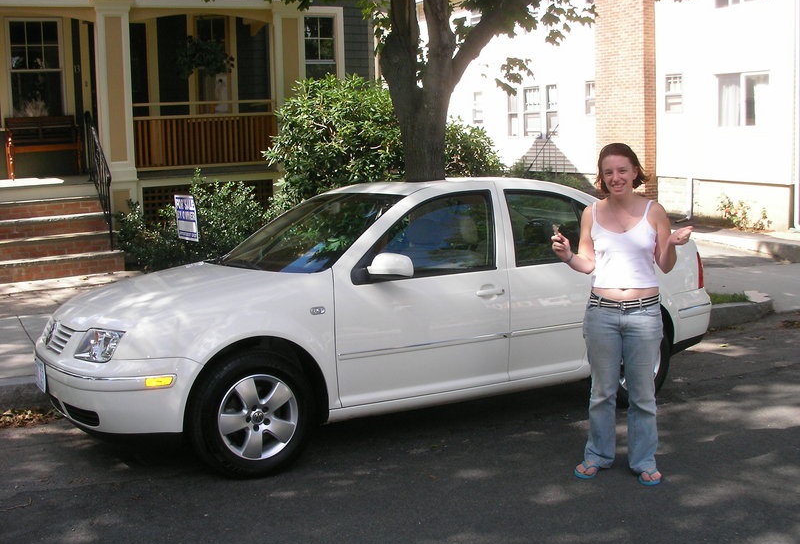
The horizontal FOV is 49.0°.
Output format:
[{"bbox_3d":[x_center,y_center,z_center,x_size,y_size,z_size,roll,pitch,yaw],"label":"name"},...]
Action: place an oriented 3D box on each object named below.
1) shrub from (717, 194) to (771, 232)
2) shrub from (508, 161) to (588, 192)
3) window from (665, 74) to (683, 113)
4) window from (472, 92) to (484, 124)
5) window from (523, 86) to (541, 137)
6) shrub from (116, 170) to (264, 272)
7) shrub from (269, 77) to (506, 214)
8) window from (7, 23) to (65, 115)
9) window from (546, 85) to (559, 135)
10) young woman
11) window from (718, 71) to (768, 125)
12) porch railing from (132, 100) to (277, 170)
[{"bbox_3d":[6.689,-1.149,17.100,0.650,0.750,0.950,-6,9,-28],"label":"shrub"},{"bbox_3d":[3.128,-1.928,18.500,1.600,1.000,2.200,-4,7,-23],"label":"shrub"},{"bbox_3d":[5.855,-3.821,18.800,0.140,0.830,0.600,-4,7,-23],"label":"window"},{"bbox_3d":[2.317,-4.825,25.917,0.100,0.950,0.660,-6,9,-28],"label":"window"},{"bbox_3d":[3.489,-4.245,23.300,0.140,1.380,0.920,-4,7,-23],"label":"window"},{"bbox_3d":[-2.517,-0.585,10.600,1.900,1.250,1.300,-4,7,-25],"label":"shrub"},{"bbox_3d":[-0.194,-1.259,11.000,3.000,2.400,2.300,-4,7,-25],"label":"shrub"},{"bbox_3d":[-5.242,-2.928,12.700,0.740,1.450,0.140,-4,7,-25],"label":"window"},{"bbox_3d":[3.974,-4.221,22.884,0.100,1.320,0.530,-6,9,-28],"label":"window"},{"bbox_3d":[1.077,0.197,4.270,0.680,1.620,0.450,0,6,12],"label":"young woman"},{"bbox_3d":[6.862,-3.441,17.545,0.100,1.100,1.280,-6,9,-28],"label":"window"},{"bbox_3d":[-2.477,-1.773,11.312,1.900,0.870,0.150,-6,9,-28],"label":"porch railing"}]

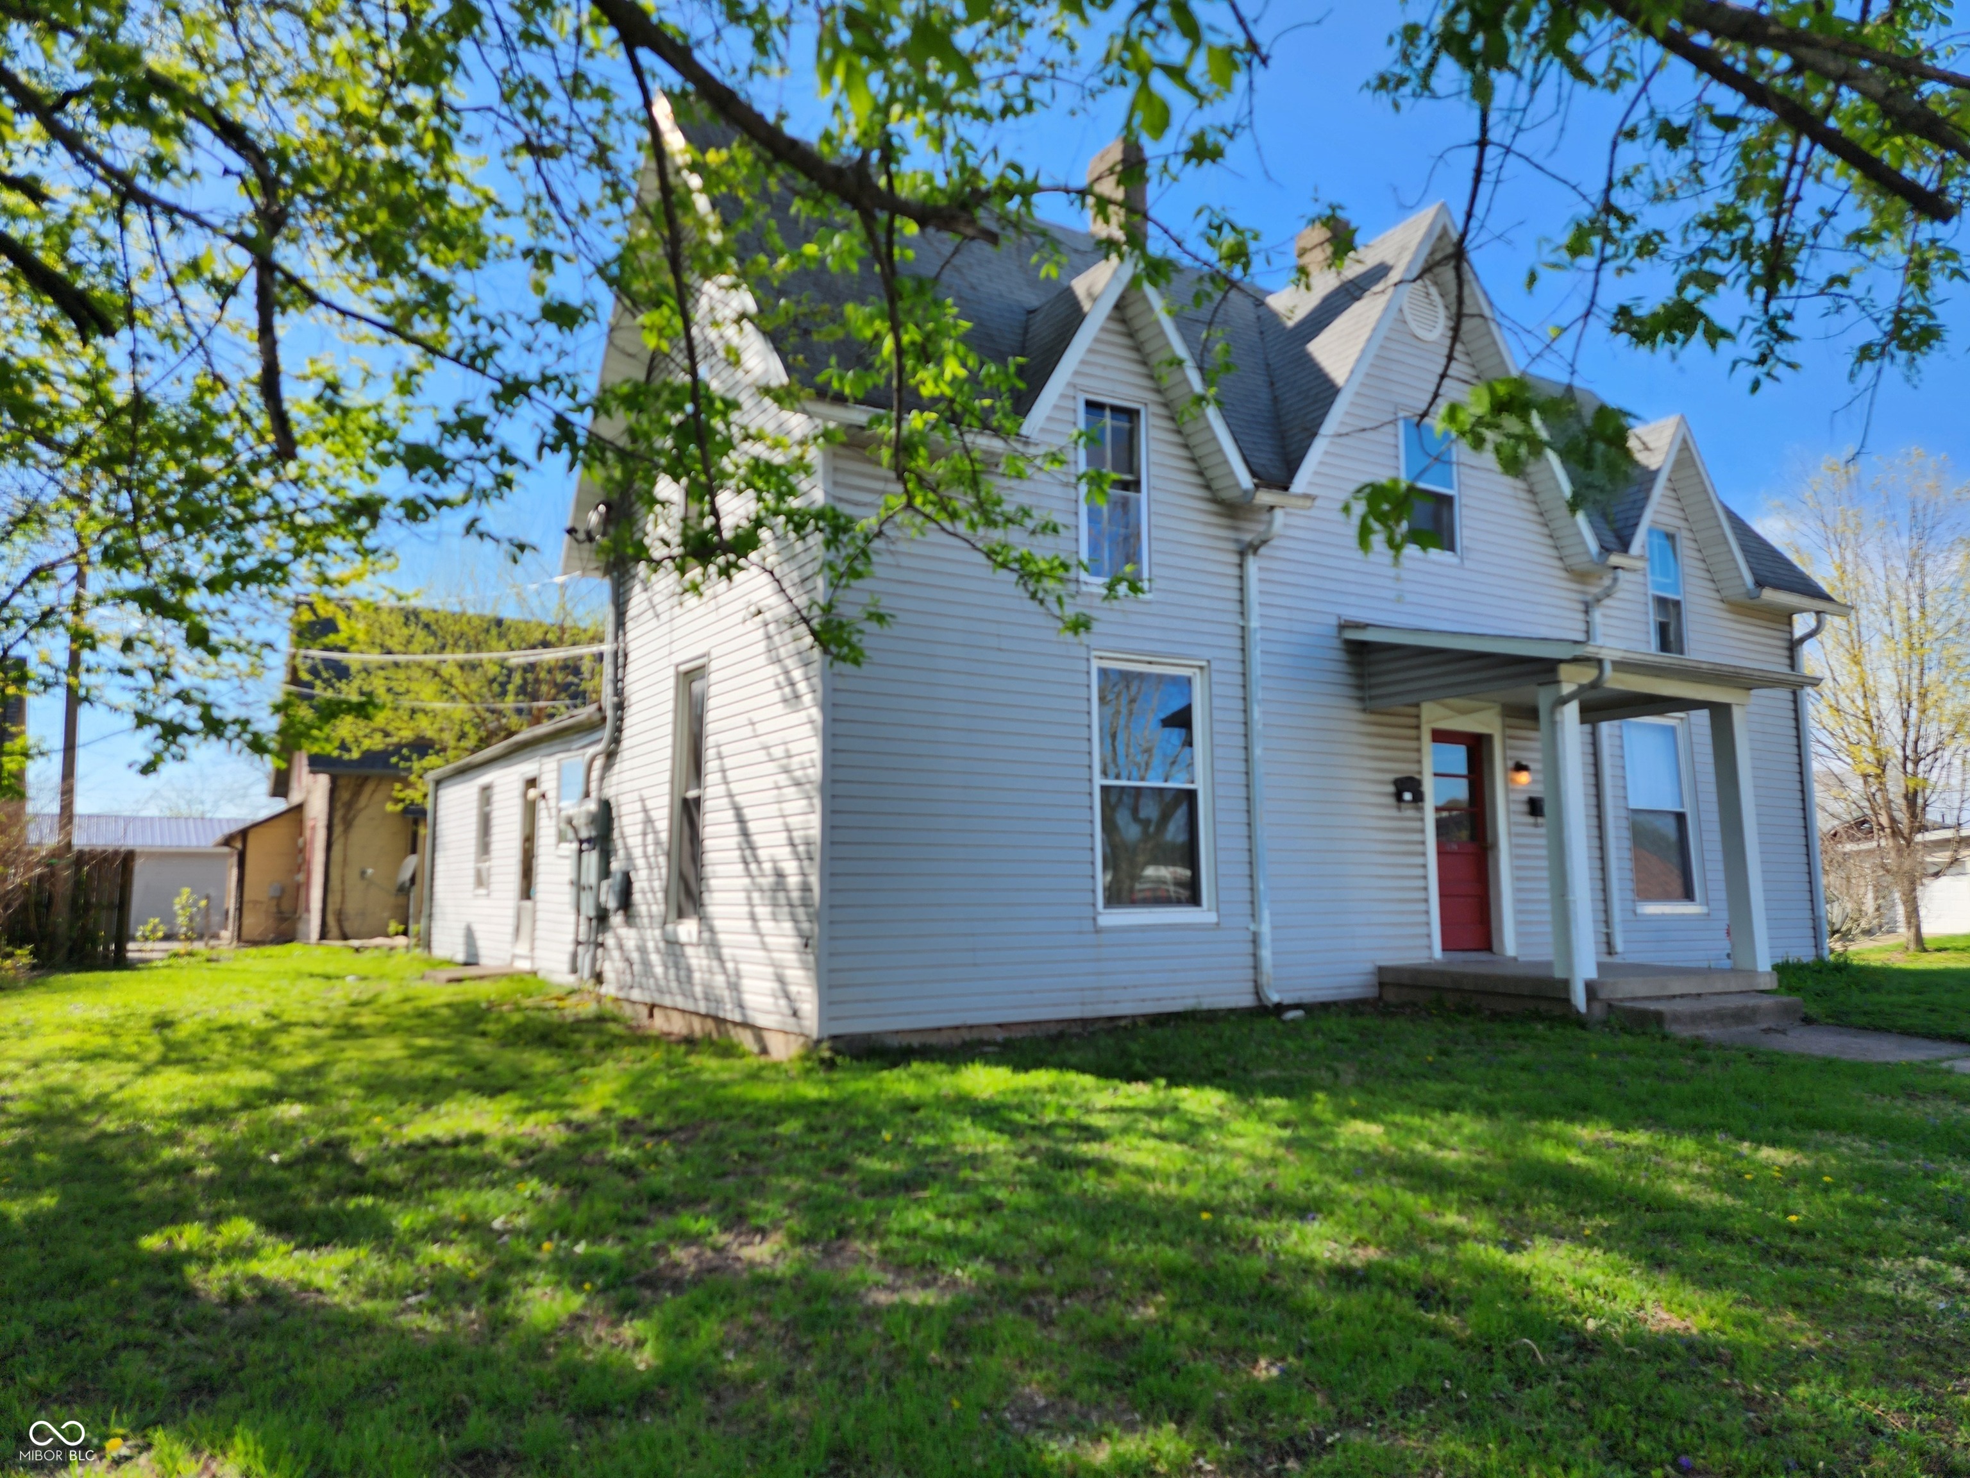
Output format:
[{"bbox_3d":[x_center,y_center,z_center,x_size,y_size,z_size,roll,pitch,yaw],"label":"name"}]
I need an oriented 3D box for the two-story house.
[{"bbox_3d":[1.168,-0.999,17.207,13.664,7.960,16.224,4,-8,-32],"label":"two-story house"}]

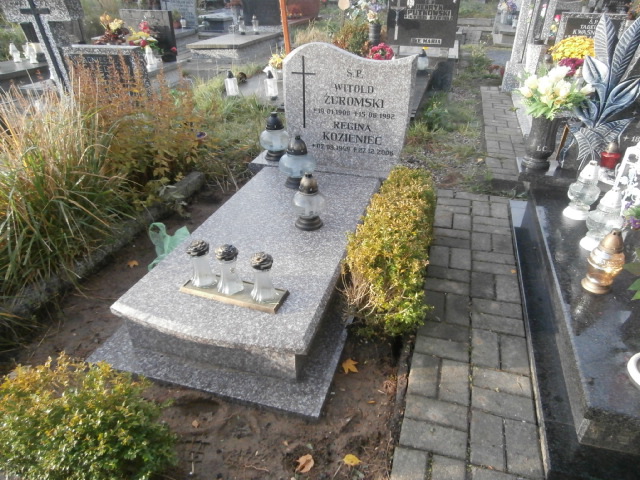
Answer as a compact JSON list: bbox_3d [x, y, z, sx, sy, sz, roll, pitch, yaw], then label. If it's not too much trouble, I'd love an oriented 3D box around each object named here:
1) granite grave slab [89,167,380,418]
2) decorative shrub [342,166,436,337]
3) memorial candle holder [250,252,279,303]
[{"bbox_3d":[-0.219,0.060,2.189,0.913,0.202,1.604,8,32,15],"label":"granite grave slab"},{"bbox_3d":[0.370,-0.012,2.121,0.325,0.330,1.020,8,32,15],"label":"decorative shrub"},{"bbox_3d":[-0.208,0.131,1.649,0.105,0.193,0.105,-1,31,0],"label":"memorial candle holder"}]

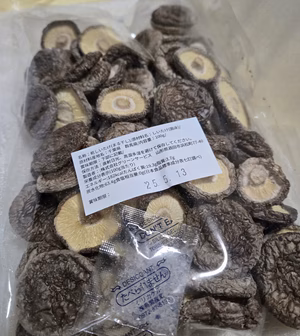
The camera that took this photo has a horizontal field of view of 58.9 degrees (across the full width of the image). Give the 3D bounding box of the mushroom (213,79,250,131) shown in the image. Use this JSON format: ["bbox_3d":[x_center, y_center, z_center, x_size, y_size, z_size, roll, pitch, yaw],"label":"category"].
[{"bbox_3d":[0.062,-0.048,0.216,0.045,0.020,0.045,0,68,-42],"label":"mushroom"}]

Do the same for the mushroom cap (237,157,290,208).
[{"bbox_3d":[0.076,0.010,0.179,0.035,0.021,0.035,0,81,30],"label":"mushroom cap"}]

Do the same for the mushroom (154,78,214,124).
[{"bbox_3d":[0.027,-0.050,0.206,0.045,0.025,0.043,0,60,1],"label":"mushroom"}]

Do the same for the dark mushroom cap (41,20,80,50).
[{"bbox_3d":[-0.084,-0.122,0.251,0.036,0.018,0.035,0,102,-13],"label":"dark mushroom cap"}]

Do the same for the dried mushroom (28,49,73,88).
[{"bbox_3d":[-0.076,-0.079,0.208,0.035,0.020,0.035,0,77,0],"label":"dried mushroom"}]

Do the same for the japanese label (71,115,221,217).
[{"bbox_3d":[-0.003,-0.003,0.175,0.090,0.003,0.045,-17,68,-7],"label":"japanese label"}]

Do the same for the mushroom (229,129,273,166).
[{"bbox_3d":[0.068,-0.014,0.178,0.032,0.018,0.032,7,52,-9],"label":"mushroom"}]

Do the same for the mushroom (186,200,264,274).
[{"bbox_3d":[0.045,0.043,0.164,0.046,0.024,0.045,0,61,-3],"label":"mushroom"}]

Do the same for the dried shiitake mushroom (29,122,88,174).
[{"bbox_3d":[-0.058,-0.012,0.171,0.040,0.020,0.036,-37,51,-5],"label":"dried shiitake mushroom"}]

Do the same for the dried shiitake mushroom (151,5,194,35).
[{"bbox_3d":[0.020,-0.133,0.237,0.037,0.017,0.037,0,67,0],"label":"dried shiitake mushroom"}]

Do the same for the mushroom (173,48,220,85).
[{"bbox_3d":[0.036,-0.082,0.225,0.042,0.019,0.041,0,65,-21],"label":"mushroom"}]

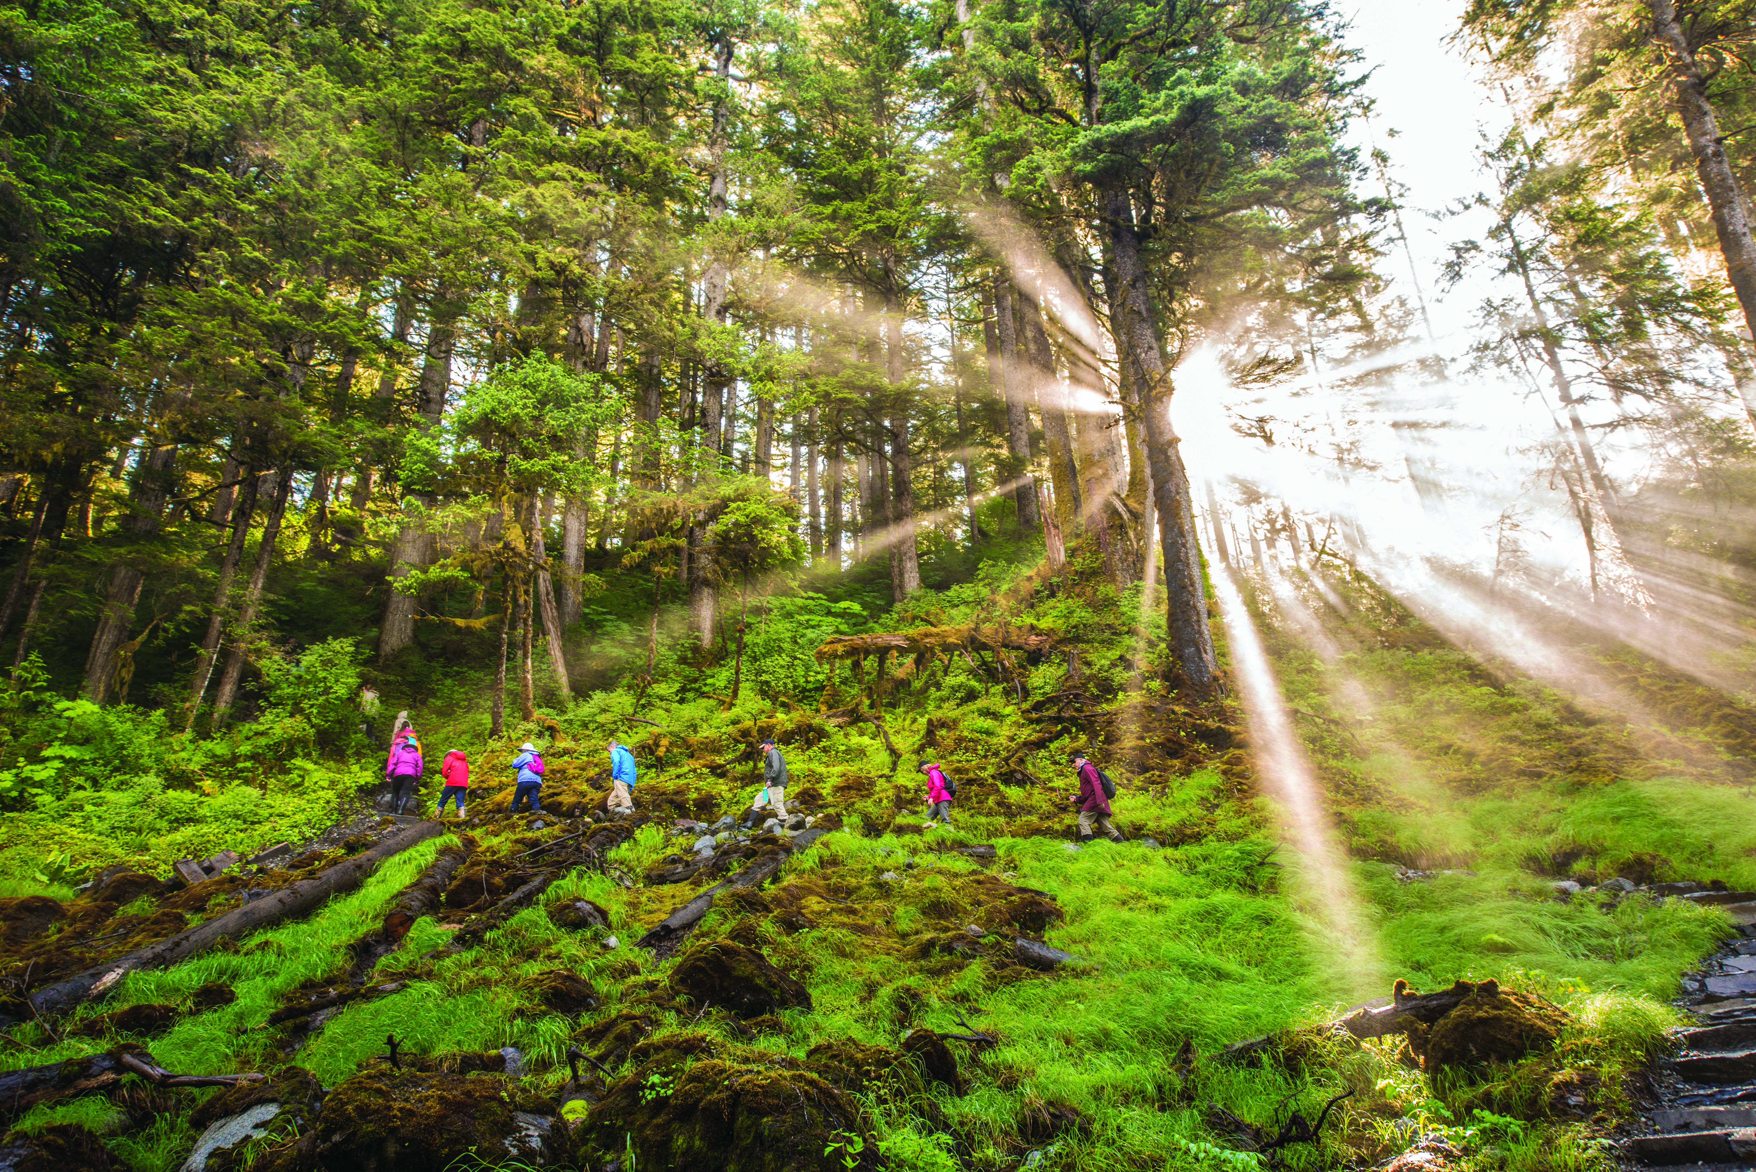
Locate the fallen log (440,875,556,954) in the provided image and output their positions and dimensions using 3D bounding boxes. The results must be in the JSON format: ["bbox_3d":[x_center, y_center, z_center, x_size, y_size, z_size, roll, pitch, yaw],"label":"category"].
[{"bbox_3d":[-5.052,4.383,15.950,0.280,0.280,4.110,-1,-4,1],"label":"fallen log"}]

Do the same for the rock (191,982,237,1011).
[{"bbox_3d":[-5.223,3.223,9.200,0.341,0.210,0.290,10,-25,-26],"label":"rock"}]

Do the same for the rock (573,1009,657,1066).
[{"bbox_3d":[-1.755,3.007,7.800,0.518,0.348,0.415,3,-23,-11],"label":"rock"}]

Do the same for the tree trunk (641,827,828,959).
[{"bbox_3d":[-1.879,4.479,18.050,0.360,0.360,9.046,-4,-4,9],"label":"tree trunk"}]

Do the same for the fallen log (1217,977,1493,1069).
[{"bbox_3d":[3.142,2.919,7.750,1.741,0.280,0.280,-10,-23,0],"label":"fallen log"}]

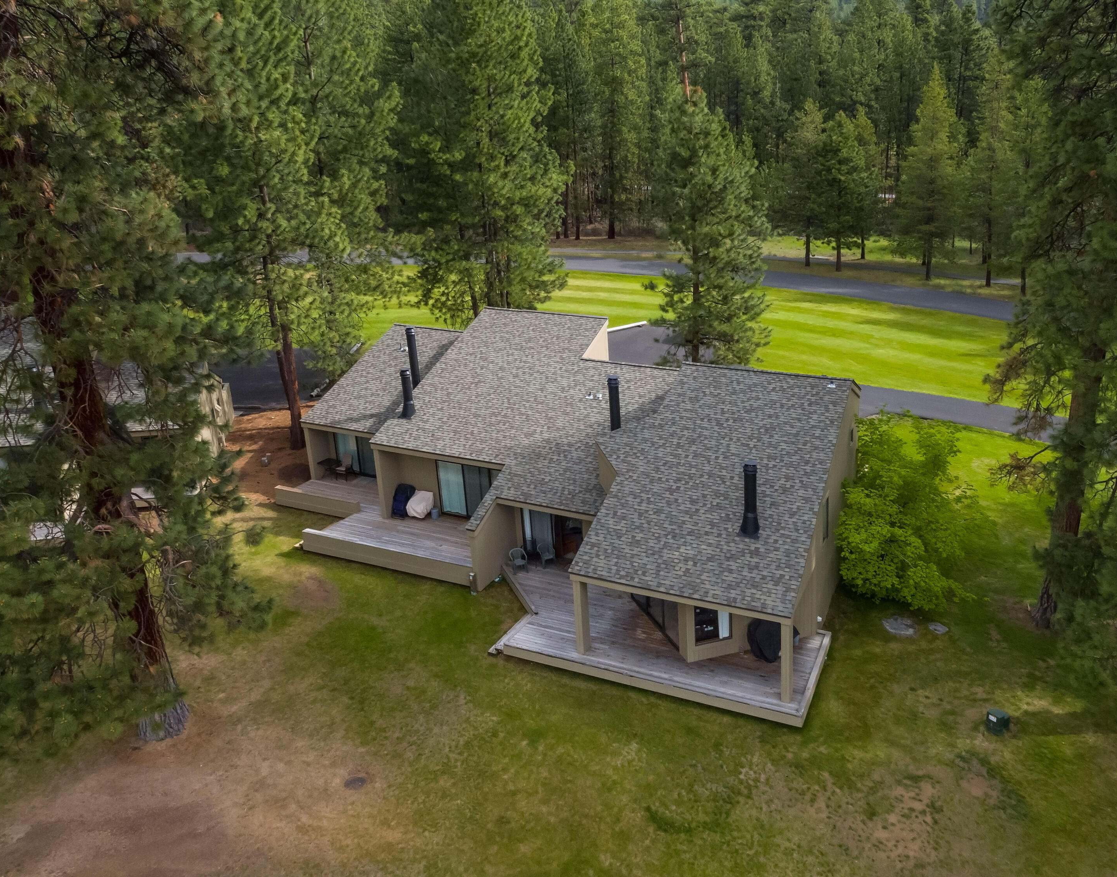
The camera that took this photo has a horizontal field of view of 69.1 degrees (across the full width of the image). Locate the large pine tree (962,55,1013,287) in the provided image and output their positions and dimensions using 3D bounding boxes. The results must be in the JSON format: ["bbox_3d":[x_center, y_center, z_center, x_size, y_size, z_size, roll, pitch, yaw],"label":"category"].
[{"bbox_3d":[37.913,-23.114,71.188,5.000,19.540,5.000,7,22,26],"label":"large pine tree"}]

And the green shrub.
[{"bbox_3d":[11.894,2.269,27.311,4.400,6.000,4.600,7,22,26],"label":"green shrub"}]

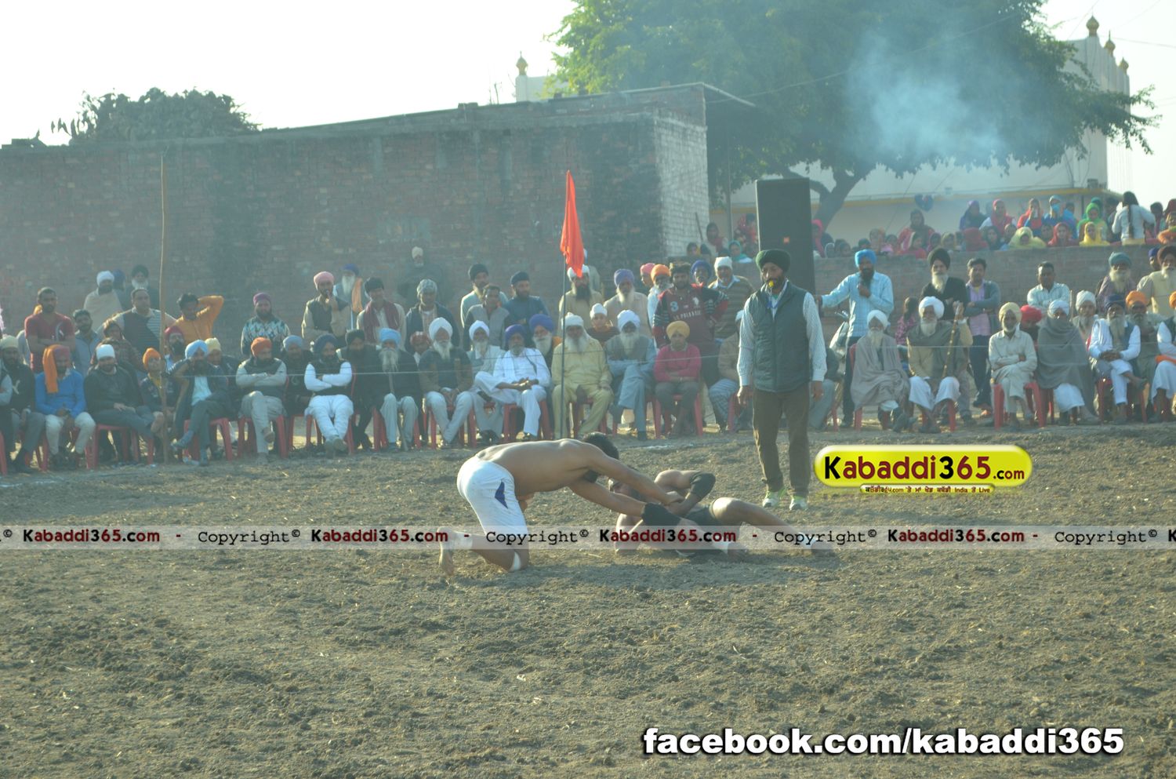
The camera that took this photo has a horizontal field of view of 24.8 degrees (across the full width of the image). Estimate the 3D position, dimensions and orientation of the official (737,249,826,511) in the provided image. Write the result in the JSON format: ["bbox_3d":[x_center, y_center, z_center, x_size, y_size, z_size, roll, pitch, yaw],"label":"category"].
[{"bbox_3d":[1.338,-0.089,18.668,0.600,1.790,0.360,-2,2,11],"label":"official"}]

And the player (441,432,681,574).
[{"bbox_3d":[-0.162,0.626,15.137,1.360,0.730,0.560,-2,2,-8],"label":"player"}]

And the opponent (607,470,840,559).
[{"bbox_3d":[0.758,0.706,15.441,1.250,0.460,0.600,-2,-8,11],"label":"opponent"}]

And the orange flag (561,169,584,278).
[{"bbox_3d":[-0.168,-1.727,28.000,0.260,1.130,0.160,-2,2,0],"label":"orange flag"}]

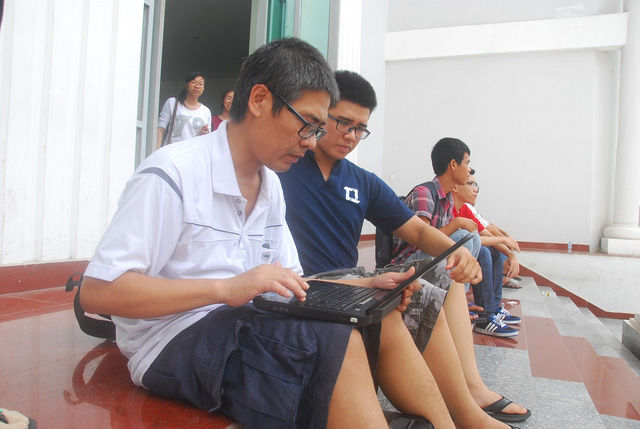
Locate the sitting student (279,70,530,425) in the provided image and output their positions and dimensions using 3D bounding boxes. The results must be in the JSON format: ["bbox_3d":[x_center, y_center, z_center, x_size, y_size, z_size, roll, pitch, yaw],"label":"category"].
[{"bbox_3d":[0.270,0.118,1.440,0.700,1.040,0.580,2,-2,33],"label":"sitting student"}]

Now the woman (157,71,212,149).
[{"bbox_3d":[-1.180,-0.420,4.120,0.470,1.610,0.310,4,-2,-37],"label":"woman"}]

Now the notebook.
[{"bbox_3d":[0.120,0.121,1.077,0.412,0.187,0.335,4,0,18],"label":"notebook"}]

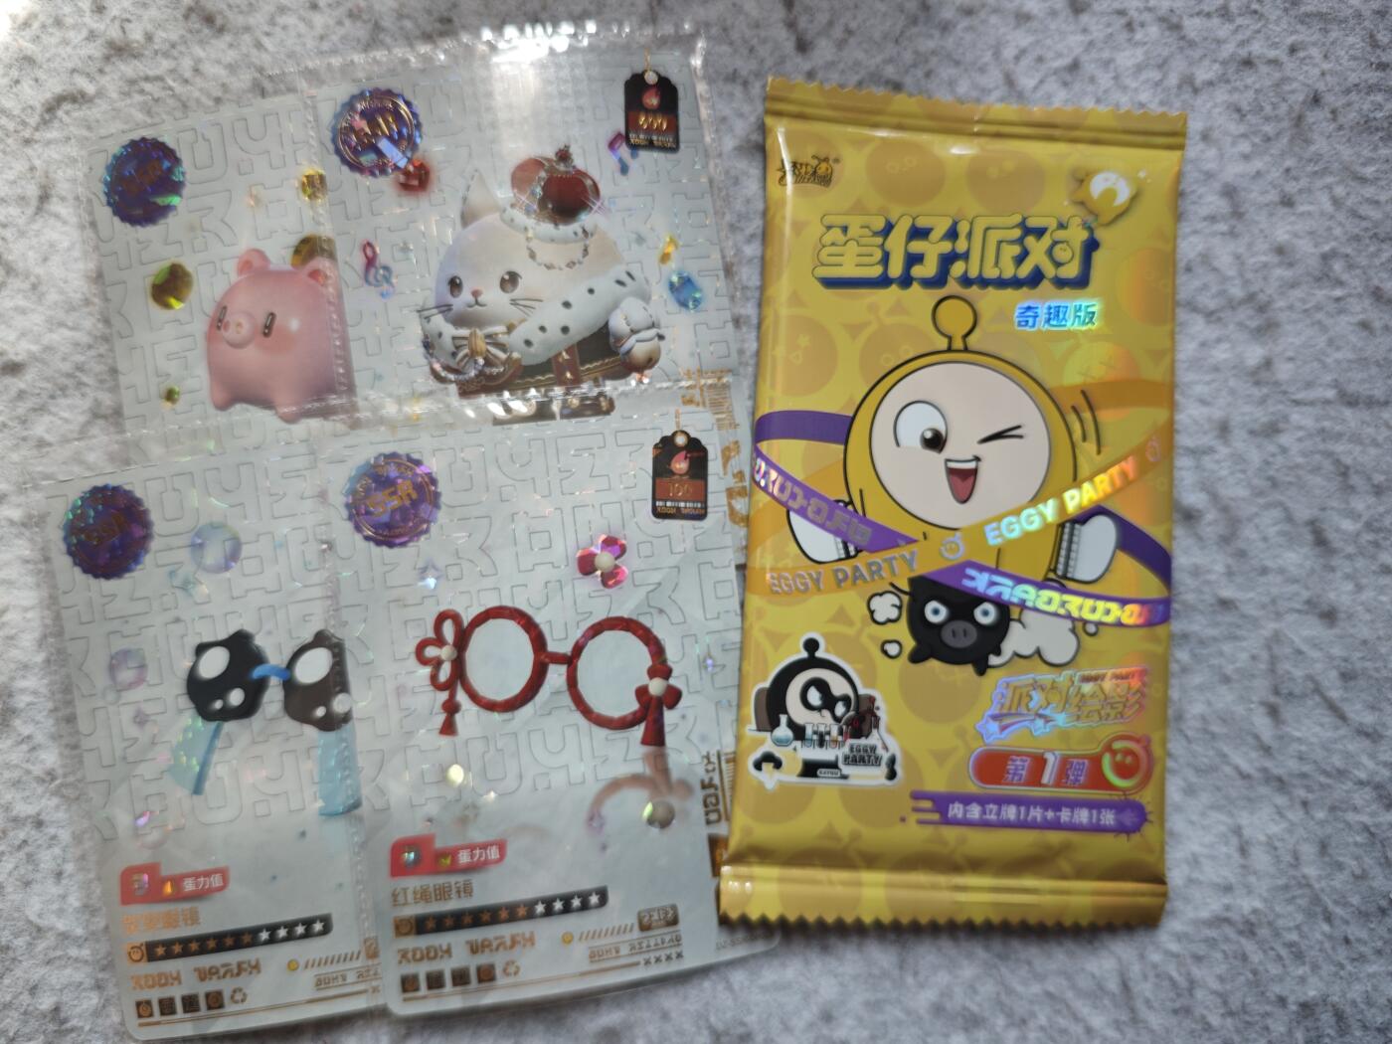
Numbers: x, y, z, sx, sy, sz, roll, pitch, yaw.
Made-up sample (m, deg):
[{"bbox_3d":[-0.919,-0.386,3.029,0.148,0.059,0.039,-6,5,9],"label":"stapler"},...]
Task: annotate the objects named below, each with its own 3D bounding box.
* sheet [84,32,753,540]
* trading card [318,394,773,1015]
[{"bbox_3d":[-0.042,-0.030,0.148,0.100,0.002,0.089,-9,87,-4],"label":"sheet"},{"bbox_3d":[-0.023,0.028,0.146,0.063,0.001,0.088,-7,87,-4],"label":"trading card"}]

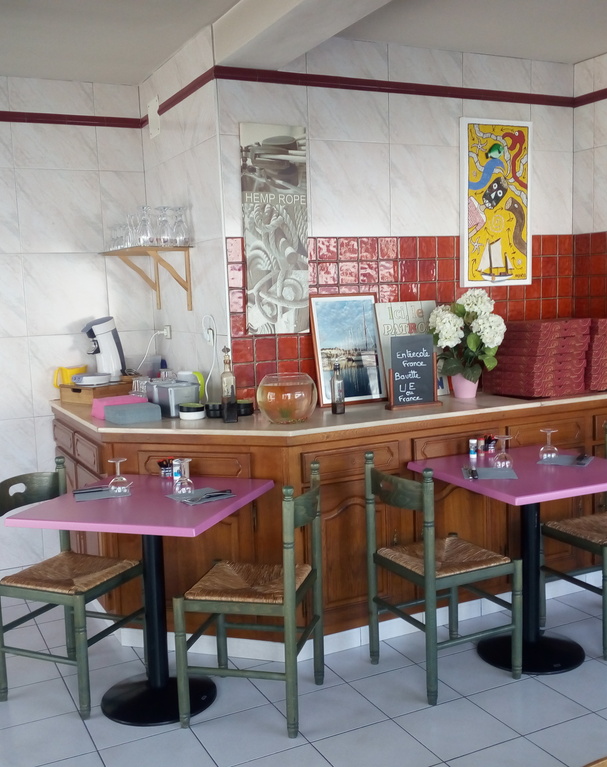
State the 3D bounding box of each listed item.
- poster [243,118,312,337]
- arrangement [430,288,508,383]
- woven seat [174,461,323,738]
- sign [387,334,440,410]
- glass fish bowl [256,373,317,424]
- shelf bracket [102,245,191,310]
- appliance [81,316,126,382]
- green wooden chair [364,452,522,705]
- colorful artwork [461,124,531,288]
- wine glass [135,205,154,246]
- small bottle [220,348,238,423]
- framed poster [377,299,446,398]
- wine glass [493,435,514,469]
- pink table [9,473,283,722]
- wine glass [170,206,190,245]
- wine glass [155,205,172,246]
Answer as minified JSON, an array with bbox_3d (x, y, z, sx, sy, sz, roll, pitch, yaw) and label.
[{"bbox_3d":[-0.113,-0.682,3.551,0.309,0.921,0.020,-4,6,-23],"label":"poster"},{"bbox_3d":[0.796,-0.209,3.913,0.380,0.510,0.355,-2,6,0],"label":"arrangement"},{"bbox_3d":[-0.170,0.716,2.770,0.436,0.838,0.412,-1,6,14],"label":"woven seat"},{"bbox_3d":[0.474,-0.050,3.460,0.261,0.309,0.069,-5,6,-25],"label":"sign"},{"bbox_3d":[-0.074,0.063,3.332,0.247,0.195,0.247,-2,6,0],"label":"glass fish bowl"},{"bbox_3d":[-0.790,-0.514,3.986,0.270,0.311,0.627,-5,6,-29],"label":"shelf bracket"},{"bbox_3d":[-1.116,-0.174,4.390,0.217,0.355,0.306,3,8,42],"label":"appliance"},{"bbox_3d":[0.511,0.672,2.975,0.436,0.838,0.412,-5,6,-27],"label":"green wooden chair"},{"bbox_3d":[0.969,-0.898,3.992,0.416,0.819,0.029,-4,6,-23],"label":"colorful artwork"},{"bbox_3d":[-0.739,-0.733,3.711,0.080,0.188,0.080,-5,6,-29],"label":"wine glass"},{"bbox_3d":[-0.323,-0.002,3.444,0.065,0.318,0.065,-1,6,5],"label":"small bottle"},{"bbox_3d":[0.546,-0.165,4.004,0.372,0.485,0.020,-5,-6,-28],"label":"framed poster"},{"bbox_3d":[0.789,0.267,3.144,0.074,0.122,0.074,-2,5,0],"label":"wine glass"},{"bbox_3d":[-0.542,0.784,2.902,0.690,0.742,0.690,0,6,18],"label":"pink table"},{"bbox_3d":[-0.620,-0.783,3.992,0.084,0.192,0.084,-5,7,-28],"label":"wine glass"},{"bbox_3d":[-0.658,-0.740,3.757,0.080,0.188,0.080,-5,6,-29],"label":"wine glass"}]

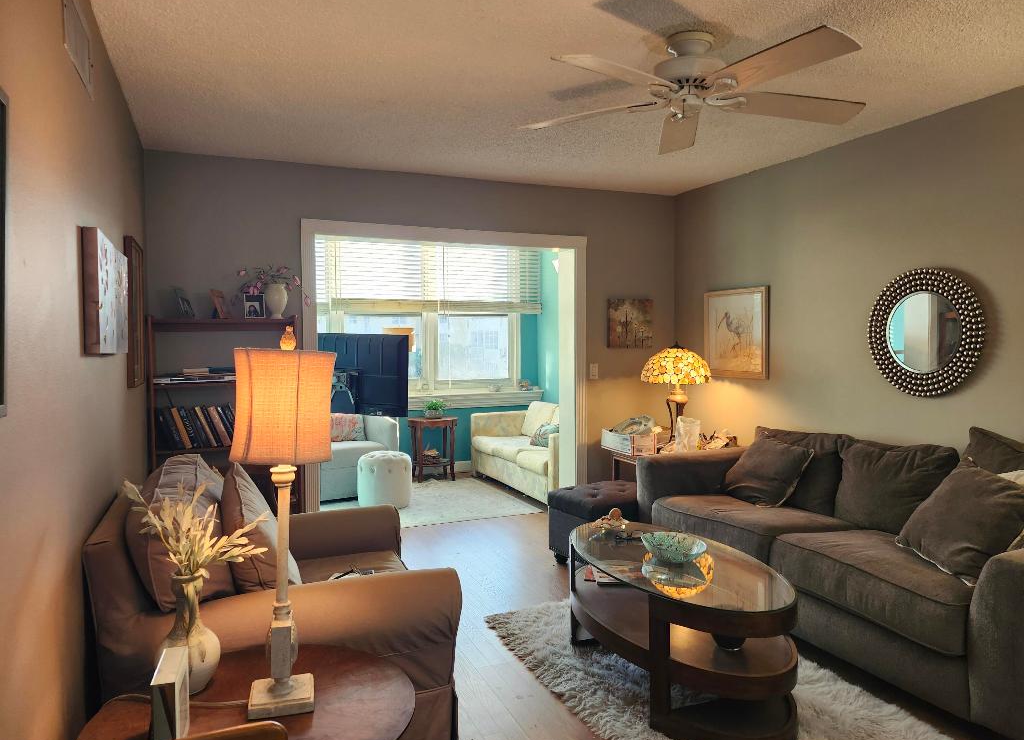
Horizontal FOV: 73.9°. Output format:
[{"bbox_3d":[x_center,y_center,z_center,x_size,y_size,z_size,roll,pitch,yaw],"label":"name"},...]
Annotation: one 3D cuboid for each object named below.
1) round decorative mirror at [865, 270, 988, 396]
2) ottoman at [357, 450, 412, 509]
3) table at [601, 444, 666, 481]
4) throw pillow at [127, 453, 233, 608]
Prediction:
[{"bbox_3d":[2.030,-0.185,3.362,0.050,0.625,0.620,-1,3,-24],"label":"round decorative mirror"},{"bbox_3d":[-1.066,0.907,5.708,0.455,0.420,0.455,-1,3,-24],"label":"ottoman"},{"bbox_3d":[1.047,0.847,4.606,0.580,0.545,0.580,-2,3,-24],"label":"table"},{"bbox_3d":[-1.065,0.492,2.253,0.190,0.450,0.450,-7,4,-8],"label":"throw pillow"}]

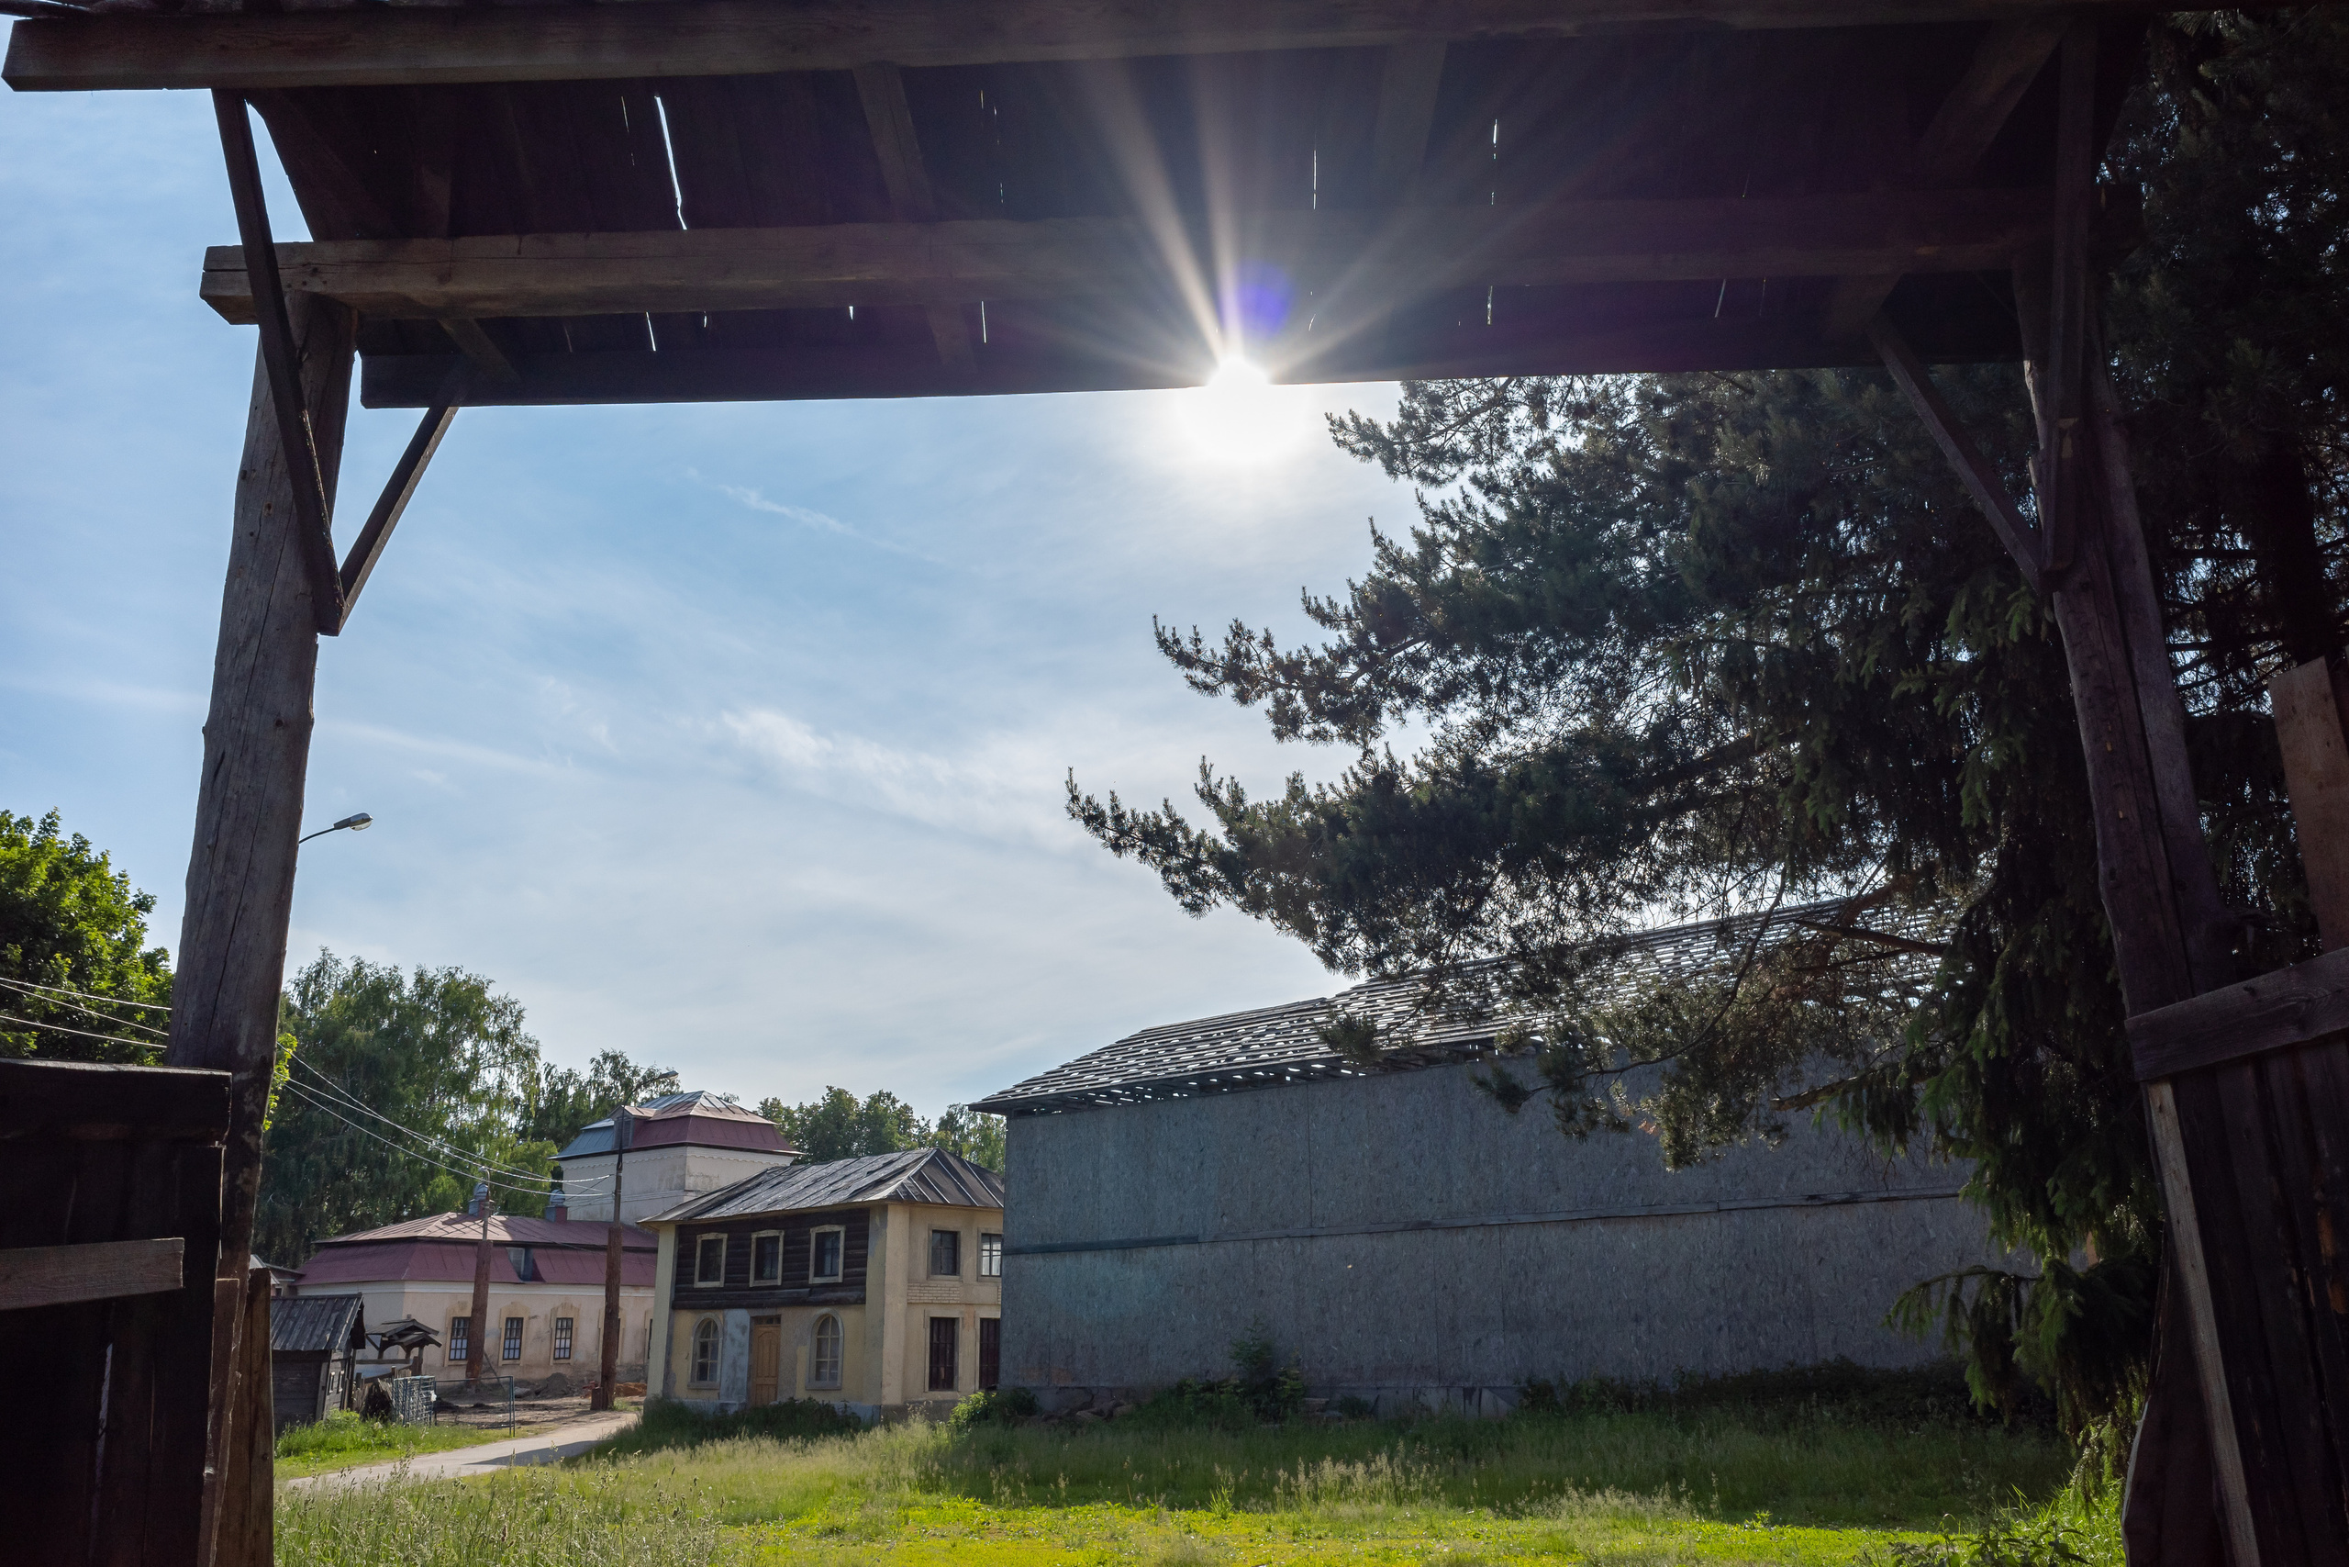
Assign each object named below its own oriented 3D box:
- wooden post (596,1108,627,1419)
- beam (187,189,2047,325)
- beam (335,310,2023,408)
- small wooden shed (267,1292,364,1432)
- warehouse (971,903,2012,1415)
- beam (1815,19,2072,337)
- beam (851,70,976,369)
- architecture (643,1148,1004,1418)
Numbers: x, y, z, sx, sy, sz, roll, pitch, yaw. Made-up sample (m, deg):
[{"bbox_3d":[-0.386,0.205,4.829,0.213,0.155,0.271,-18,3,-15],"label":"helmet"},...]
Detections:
[{"bbox_3d":[-17.043,14.410,55.785,0.500,8.818,0.400,3,-18,-16],"label":"wooden post"},{"bbox_3d":[-0.046,-1.415,4.917,5.160,0.165,0.125,-1,-18,2],"label":"beam"},{"bbox_3d":[0.000,-1.310,5.606,5.100,0.190,0.090,-1,-18,2],"label":"beam"},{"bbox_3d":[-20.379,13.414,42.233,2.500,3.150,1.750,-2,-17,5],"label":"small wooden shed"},{"bbox_3d":[8.067,9.608,42.916,25.380,10.250,10.000,-14,-22,36],"label":"warehouse"},{"bbox_3d":[1.979,-1.610,4.843,0.160,0.120,1.580,-1,-18,2],"label":"beam"},{"bbox_3d":[-0.684,-1.557,4.936,0.110,0.120,1.580,-1,-18,2],"label":"beam"},{"bbox_3d":[-8.953,14.649,53.609,10.609,7.350,8.600,-14,-22,36],"label":"architecture"}]

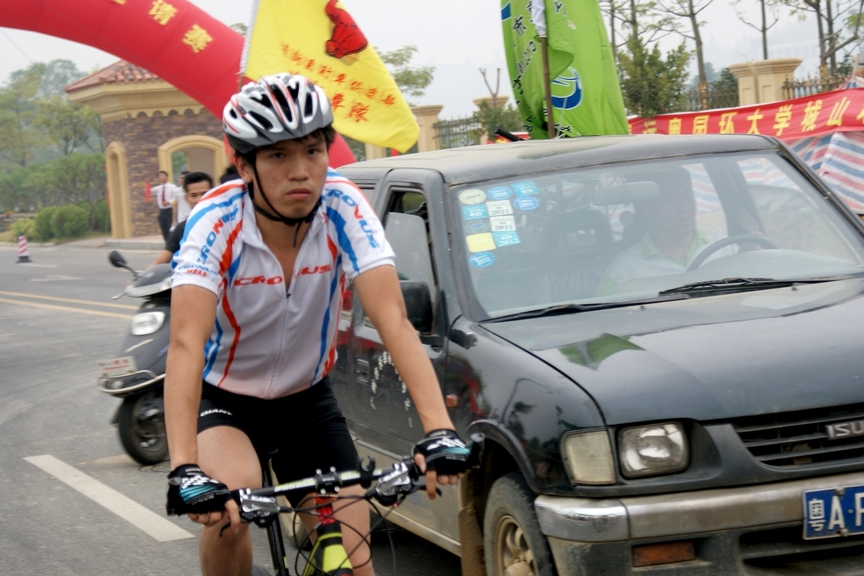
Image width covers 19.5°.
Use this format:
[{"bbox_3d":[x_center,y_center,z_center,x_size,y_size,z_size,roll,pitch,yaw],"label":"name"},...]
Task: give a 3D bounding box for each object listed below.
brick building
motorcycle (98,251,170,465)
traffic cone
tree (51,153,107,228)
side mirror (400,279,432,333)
[{"bbox_3d":[-6.285,-3.645,60.754,4.200,4.650,4.200,-6,3,-20],"label":"brick building"},{"bbox_3d":[-1.177,0.318,13.843,0.720,1.150,1.820,-2,4,38],"label":"motorcycle"},{"bbox_3d":[-9.256,-0.928,56.983,0.330,0.660,0.330,-5,3,0],"label":"traffic cone"},{"bbox_3d":[-10.481,-2.941,76.000,2.400,2.350,2.400,-5,3,0],"label":"tree"},{"bbox_3d":[-0.093,0.066,8.500,0.180,0.175,0.100,-5,3,-14],"label":"side mirror"}]

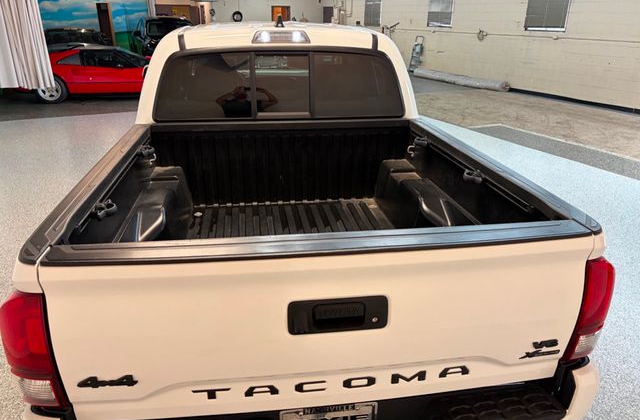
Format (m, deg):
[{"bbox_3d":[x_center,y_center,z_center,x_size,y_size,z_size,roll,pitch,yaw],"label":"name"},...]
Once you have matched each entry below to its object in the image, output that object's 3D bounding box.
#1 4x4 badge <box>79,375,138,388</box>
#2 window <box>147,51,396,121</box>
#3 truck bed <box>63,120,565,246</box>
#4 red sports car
[{"bbox_3d":[-0.583,0.477,1.325,0.162,0.038,0.008,-2,22,-8],"label":"4x4 badge"},{"bbox_3d":[-0.216,-0.722,2.775,1.420,0.410,0.060,-2,6,-8],"label":"window"},{"bbox_3d":[-0.081,0.007,2.124,1.470,0.500,1.570,-2,22,-8],"label":"truck bed"},{"bbox_3d":[-5.006,-3.276,11.463,4.250,1.130,1.730,-6,23,-16],"label":"red sports car"}]

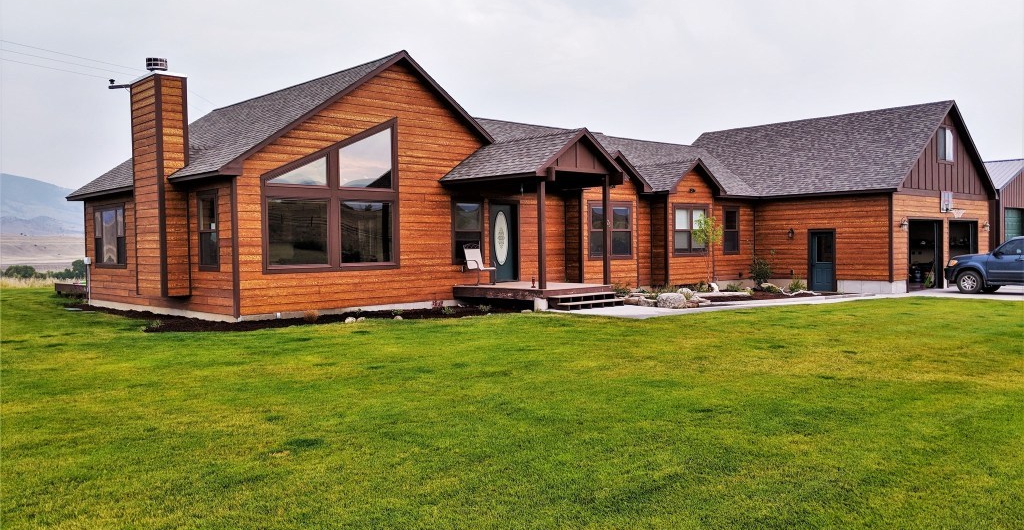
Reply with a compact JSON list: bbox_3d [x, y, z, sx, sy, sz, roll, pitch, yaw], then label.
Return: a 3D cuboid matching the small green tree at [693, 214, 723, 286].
[{"bbox_3d":[6.298,-0.449,25.600,0.974,2.276,0.974,-3,2,-44],"label":"small green tree"}]

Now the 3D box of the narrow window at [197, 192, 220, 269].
[{"bbox_3d":[-6.446,-0.714,16.900,0.121,1.711,1.047,-3,2,-44],"label":"narrow window"}]

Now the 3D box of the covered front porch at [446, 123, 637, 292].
[{"bbox_3d":[0.530,-1.302,19.536,3.170,3.824,3.321,-3,2,-44],"label":"covered front porch"}]

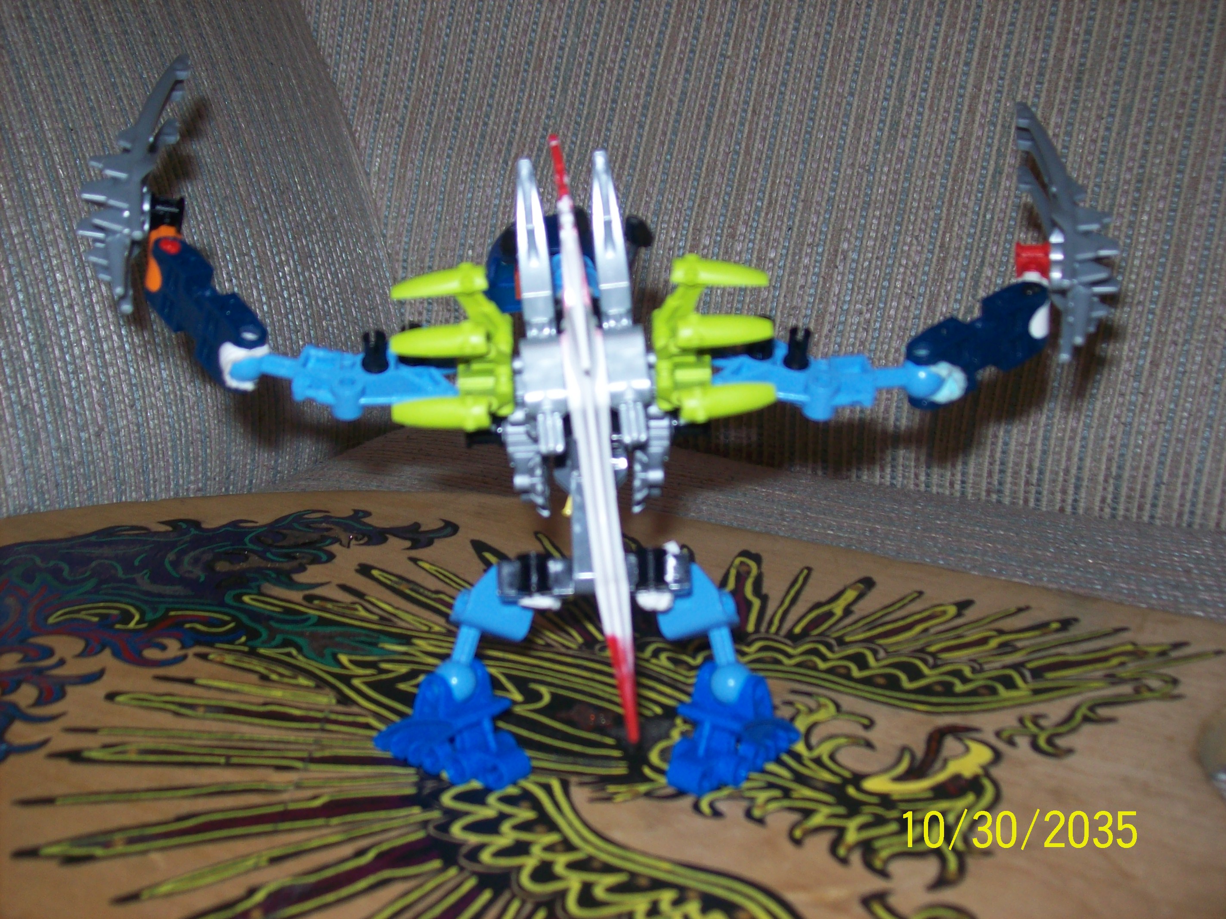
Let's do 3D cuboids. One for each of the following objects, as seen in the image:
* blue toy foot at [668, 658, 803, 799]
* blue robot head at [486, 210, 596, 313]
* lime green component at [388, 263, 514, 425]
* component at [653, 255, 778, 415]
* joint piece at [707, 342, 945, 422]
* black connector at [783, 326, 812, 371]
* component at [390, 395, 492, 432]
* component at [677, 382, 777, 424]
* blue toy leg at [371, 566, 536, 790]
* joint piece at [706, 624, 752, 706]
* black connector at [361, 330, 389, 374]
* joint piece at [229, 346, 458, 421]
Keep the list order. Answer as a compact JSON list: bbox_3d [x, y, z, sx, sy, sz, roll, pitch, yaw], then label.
[{"bbox_3d":[0.030,0.068,0.403,0.032,0.024,0.026,1,31,-1],"label":"blue toy foot"},{"bbox_3d":[-0.016,-0.050,0.402,0.033,0.022,0.024,0,27,0],"label":"blue robot head"},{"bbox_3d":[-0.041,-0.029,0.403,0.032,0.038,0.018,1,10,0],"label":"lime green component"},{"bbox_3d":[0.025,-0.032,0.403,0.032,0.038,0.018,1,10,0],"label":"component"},{"bbox_3d":[0.054,-0.020,0.412,0.059,0.012,0.017,1,31,-1],"label":"joint piece"},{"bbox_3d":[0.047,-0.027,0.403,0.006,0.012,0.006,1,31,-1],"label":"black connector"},{"bbox_3d":[-0.043,-0.011,0.396,0.025,0.007,0.008,1,31,-1],"label":"component"},{"bbox_3d":[0.028,-0.014,0.396,0.025,0.007,0.008,0,31,-2],"label":"component"},{"bbox_3d":[-0.040,0.054,0.400,0.038,0.047,0.030,8,28,16],"label":"blue toy leg"},{"bbox_3d":[0.029,0.052,0.404,0.010,0.019,0.010,-6,21,4],"label":"joint piece"},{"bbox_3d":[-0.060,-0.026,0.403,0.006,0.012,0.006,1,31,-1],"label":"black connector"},{"bbox_3d":[-0.068,-0.020,0.412,0.059,0.012,0.017,1,31,-1],"label":"joint piece"}]

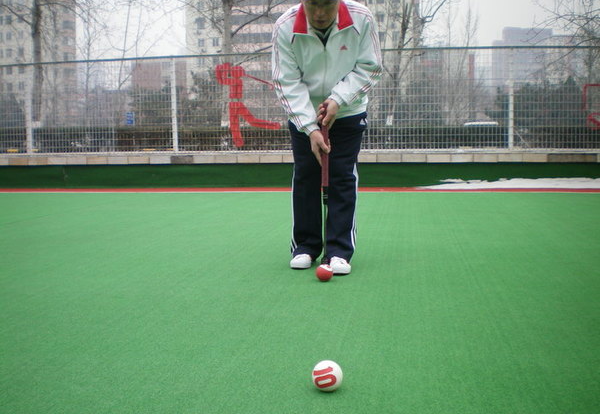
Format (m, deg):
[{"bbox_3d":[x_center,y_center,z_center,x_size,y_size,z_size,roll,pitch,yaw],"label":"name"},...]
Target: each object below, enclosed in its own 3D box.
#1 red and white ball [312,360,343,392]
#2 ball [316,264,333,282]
[{"bbox_3d":[0.068,0.417,1.630,0.075,0.075,0.075,0,5,0],"label":"red and white ball"},{"bbox_3d":[0.109,0.292,2.930,0.075,0.075,0.075,0,5,0],"label":"ball"}]

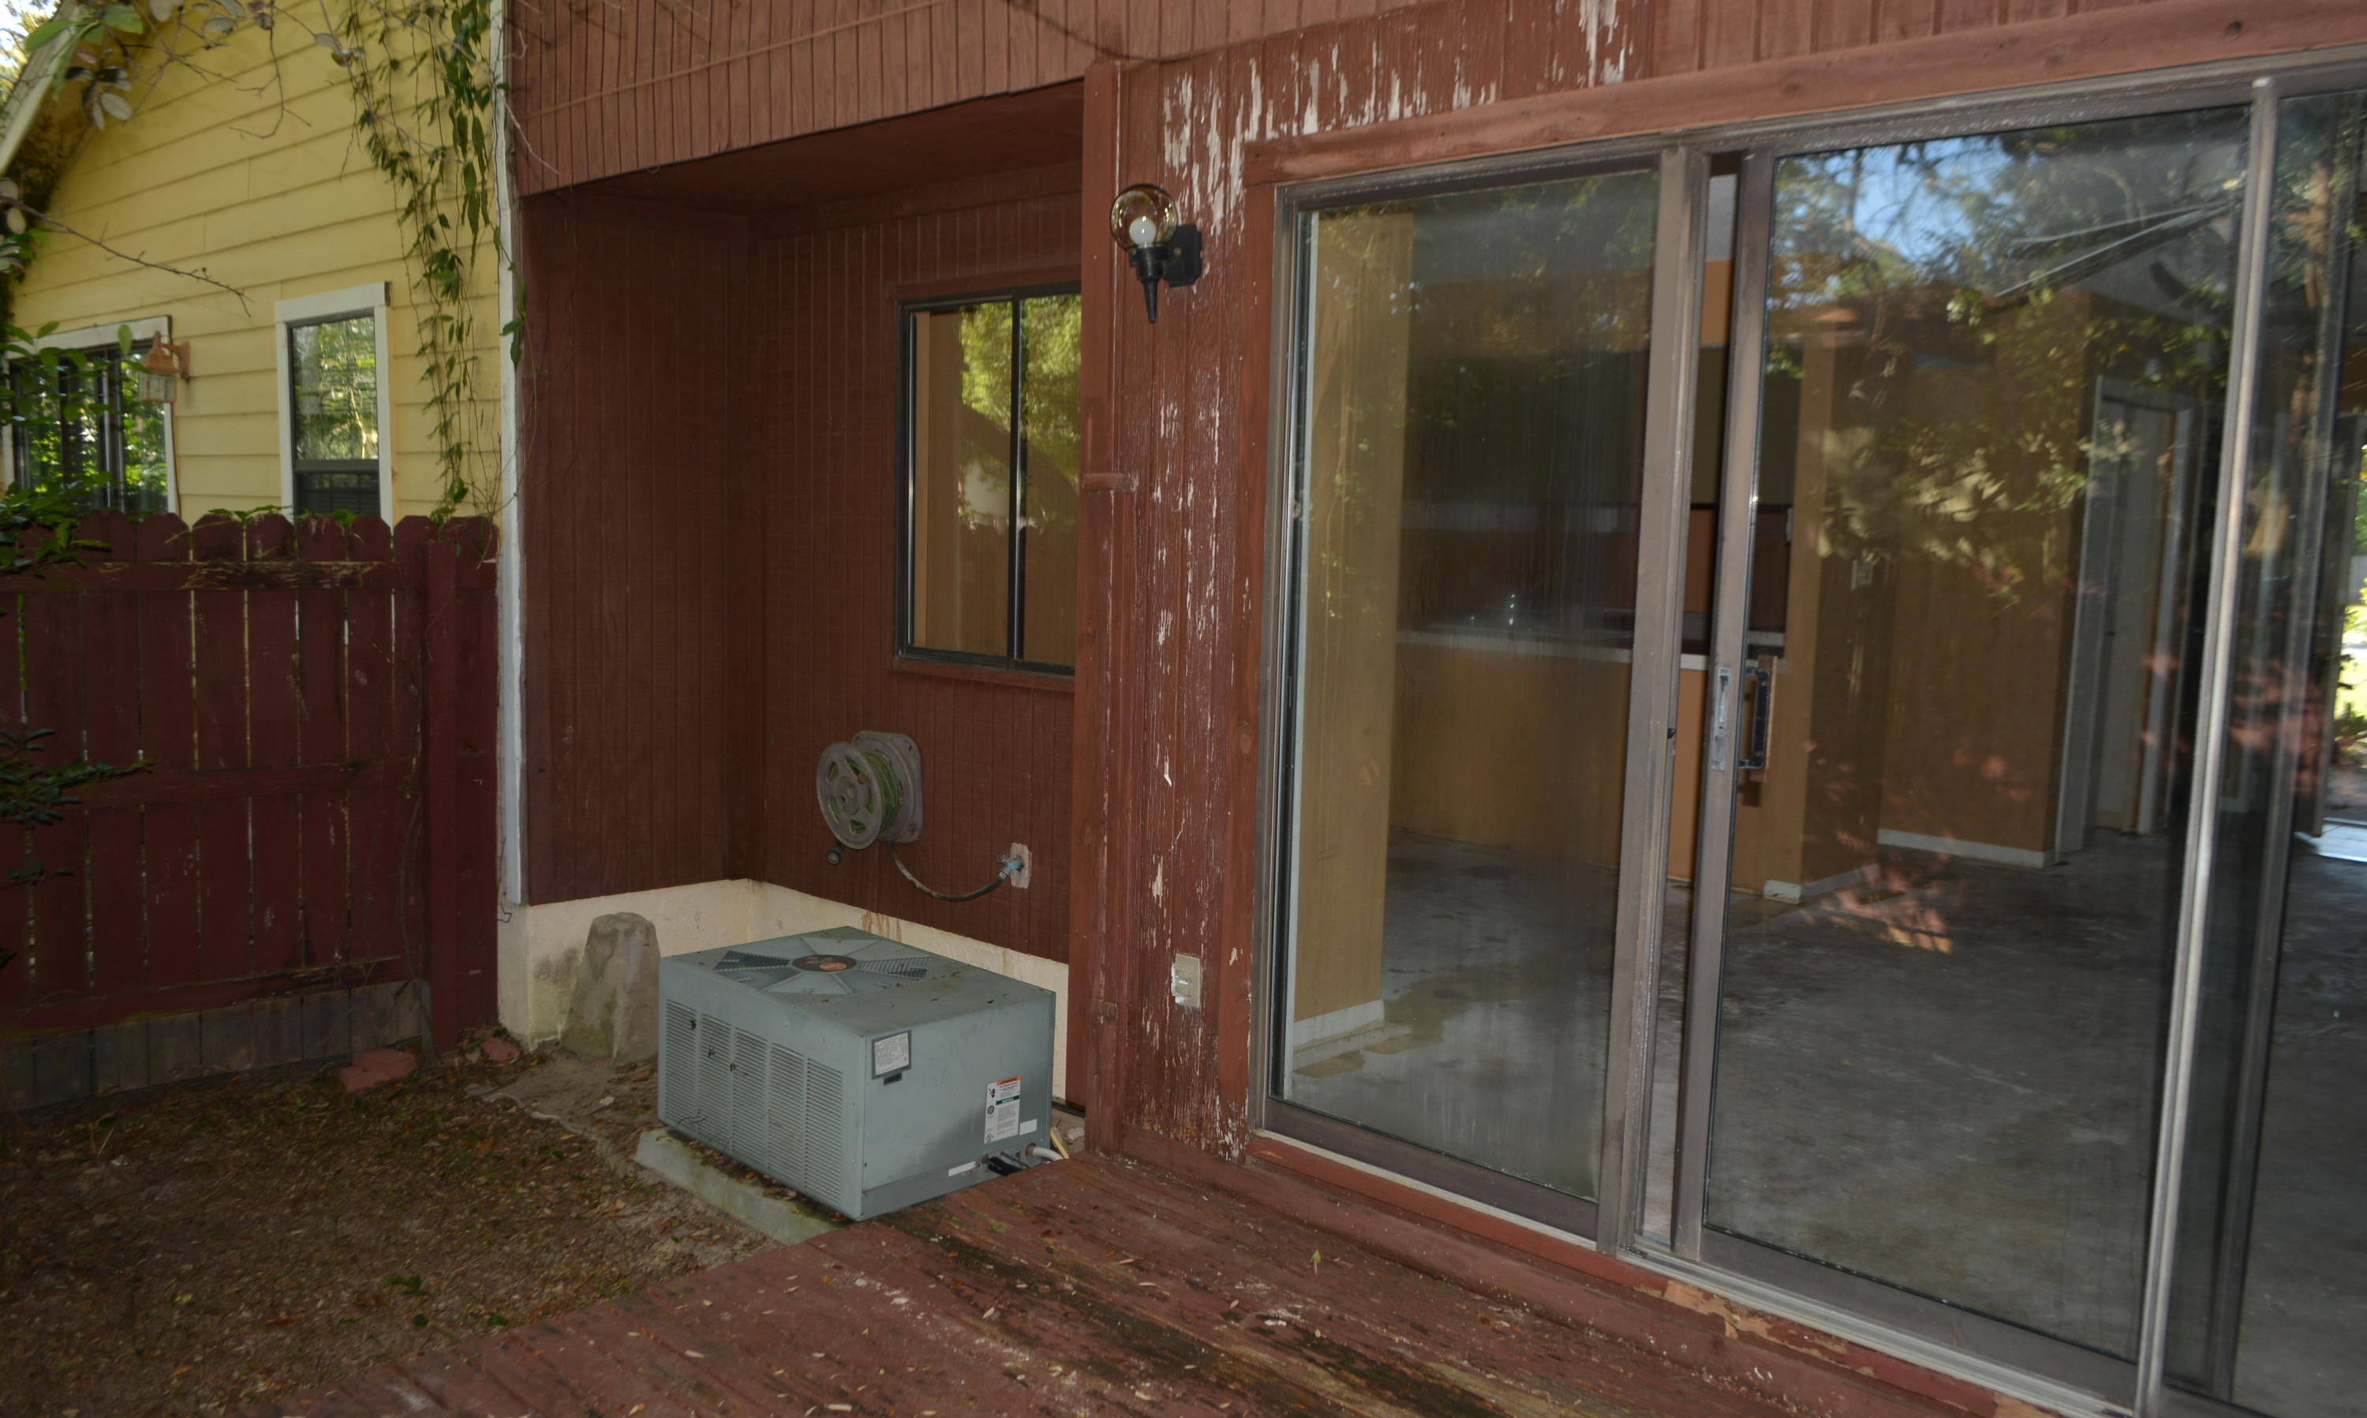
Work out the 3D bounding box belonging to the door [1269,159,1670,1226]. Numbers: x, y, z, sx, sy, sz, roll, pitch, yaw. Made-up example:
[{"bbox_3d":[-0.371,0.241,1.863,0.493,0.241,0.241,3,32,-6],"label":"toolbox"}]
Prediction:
[{"bbox_3d":[0.528,-0.025,3.482,0.875,1.980,0.060,8,9,43],"label":"door"}]

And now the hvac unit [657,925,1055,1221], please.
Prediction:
[{"bbox_3d":[-0.971,1.022,5.214,1.022,0.492,0.670,8,9,43],"label":"hvac unit"}]

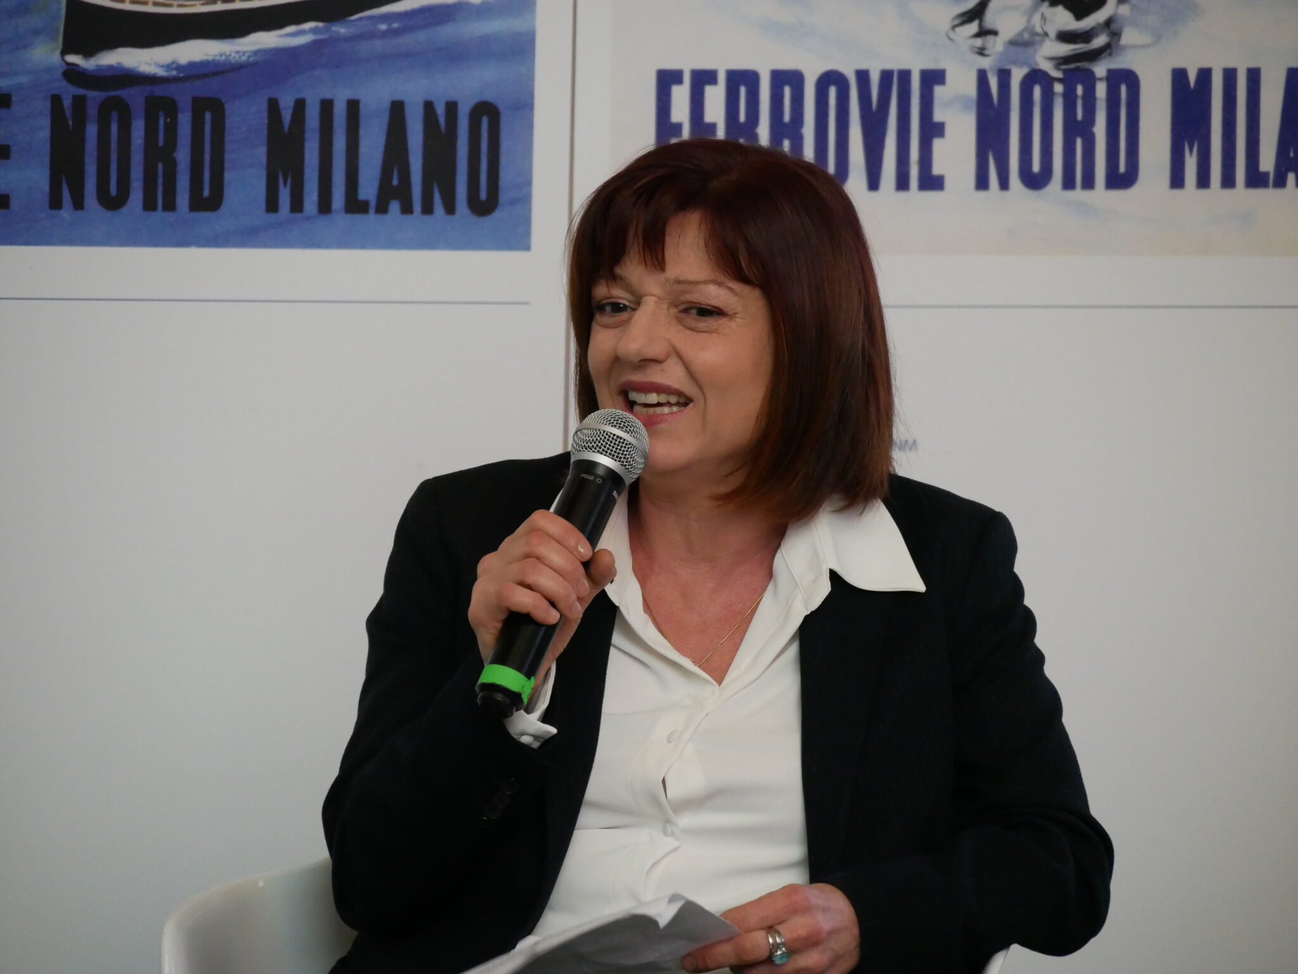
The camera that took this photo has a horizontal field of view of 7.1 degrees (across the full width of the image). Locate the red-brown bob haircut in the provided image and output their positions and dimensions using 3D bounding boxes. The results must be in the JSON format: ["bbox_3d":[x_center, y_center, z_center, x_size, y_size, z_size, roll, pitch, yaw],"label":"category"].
[{"bbox_3d":[0.055,-0.105,7.070,0.208,0.252,0.235,3,6,30],"label":"red-brown bob haircut"}]

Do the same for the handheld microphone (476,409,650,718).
[{"bbox_3d":[-0.059,0.050,6.920,0.052,0.236,0.052,24,-26,0],"label":"handheld microphone"}]

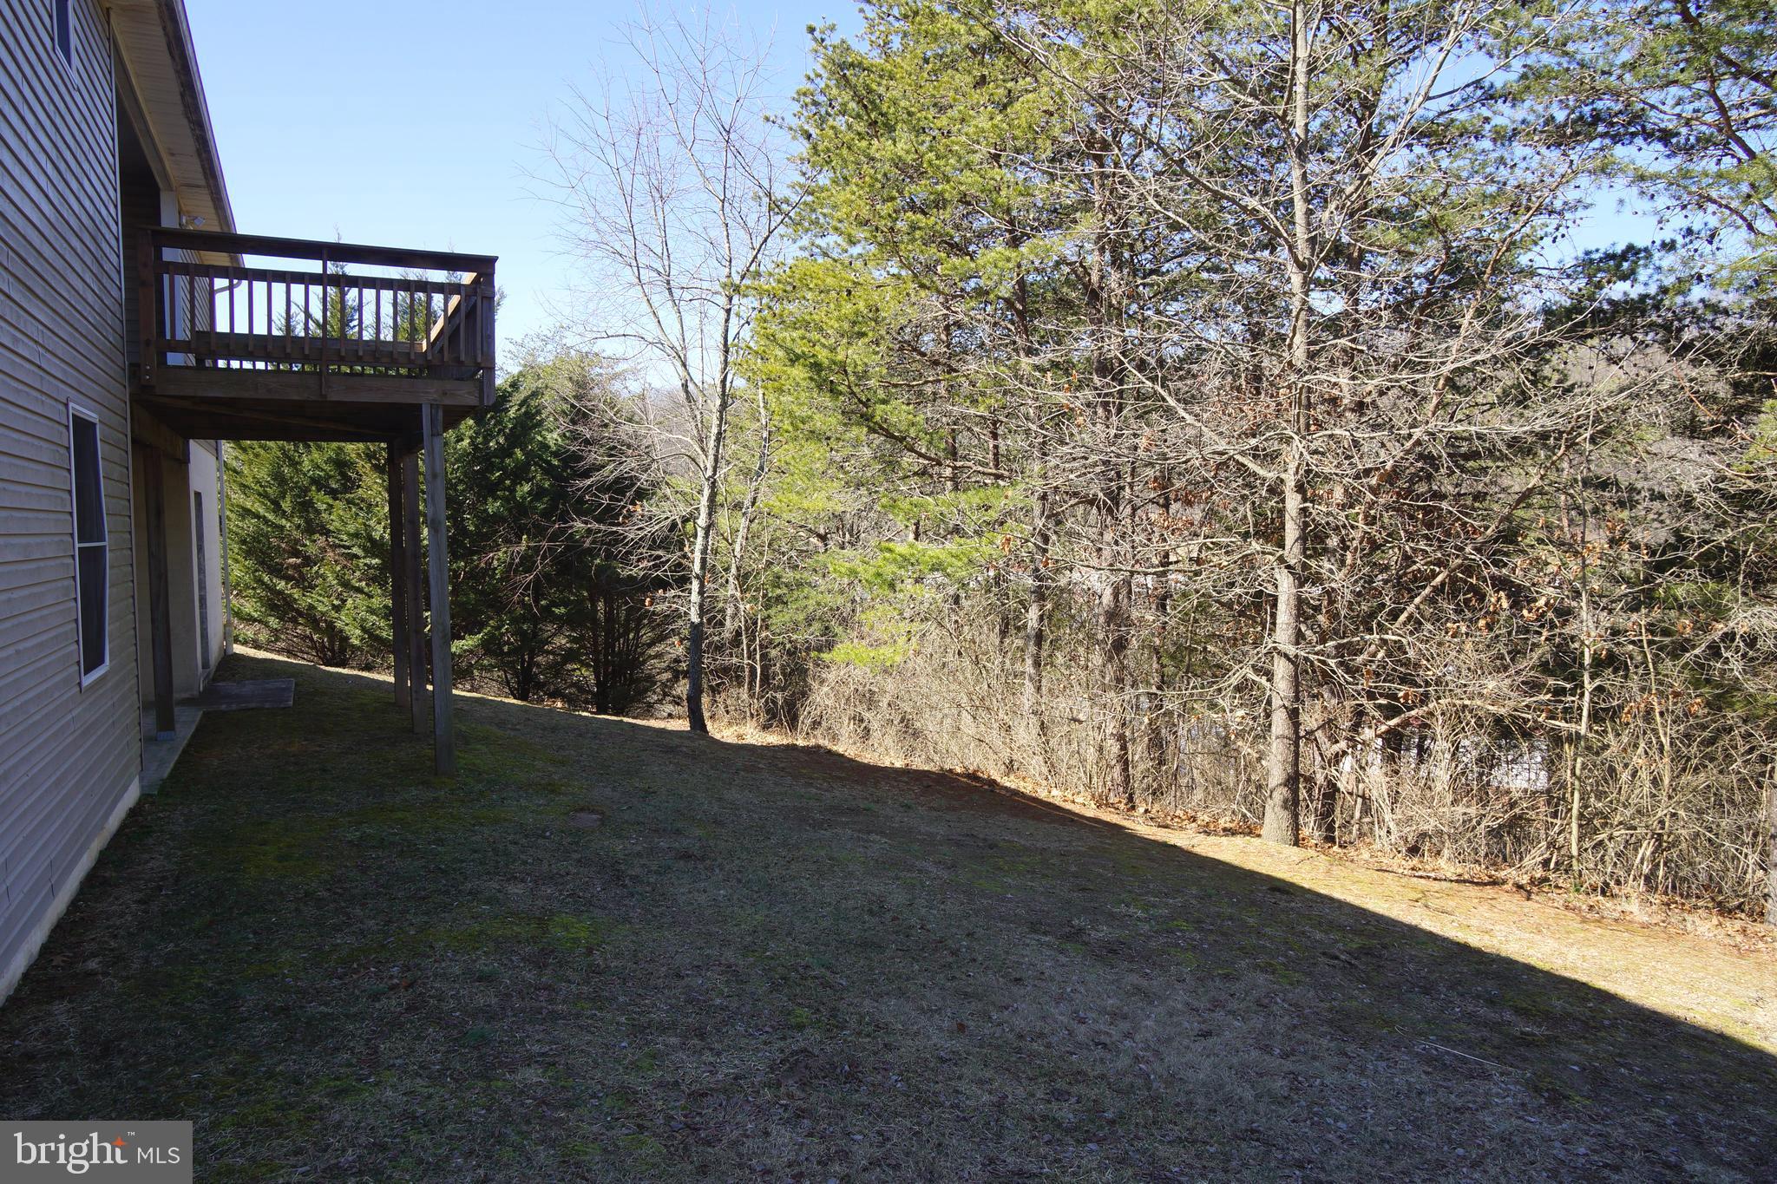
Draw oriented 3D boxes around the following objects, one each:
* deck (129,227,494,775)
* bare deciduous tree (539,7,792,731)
[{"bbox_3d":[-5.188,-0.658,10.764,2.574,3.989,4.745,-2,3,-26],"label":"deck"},{"bbox_3d":[-2.591,-2.533,13.777,2.939,8.360,2.939,-1,3,0],"label":"bare deciduous tree"}]

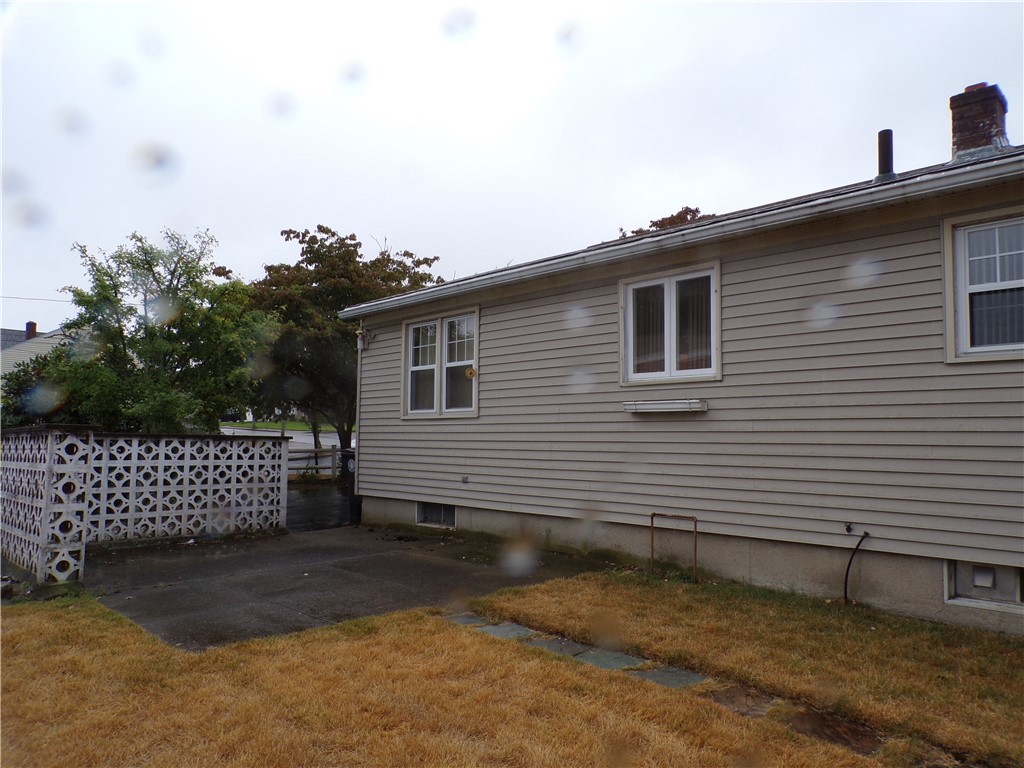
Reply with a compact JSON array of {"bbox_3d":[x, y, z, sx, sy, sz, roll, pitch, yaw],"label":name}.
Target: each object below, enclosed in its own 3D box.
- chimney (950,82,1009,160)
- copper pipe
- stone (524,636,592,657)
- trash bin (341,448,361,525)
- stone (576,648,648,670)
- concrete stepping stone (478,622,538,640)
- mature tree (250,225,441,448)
[{"bbox_3d":[5.366,-2.940,8.141,0.450,0.900,0.480,-4,-6,45],"label":"chimney"},{"bbox_3d":[1.459,1.471,6.406,0.475,0.550,0.035,-4,-6,45],"label":"copper pipe"},{"bbox_3d":[0.298,1.666,4.477,0.415,0.050,0.299,-4,-6,45],"label":"stone"},{"bbox_3d":[-2.279,1.571,11.125,0.680,1.080,0.620,-4,-6,45],"label":"trash bin"},{"bbox_3d":[0.578,1.648,4.201,0.354,0.050,0.299,-4,-6,45],"label":"stone"},{"bbox_3d":[-0.036,1.689,4.807,0.374,0.050,0.299,-4,-6,45],"label":"concrete stepping stone"},{"bbox_3d":[-5.048,-0.953,22.315,6.100,7.850,6.000,-4,-6,45],"label":"mature tree"}]

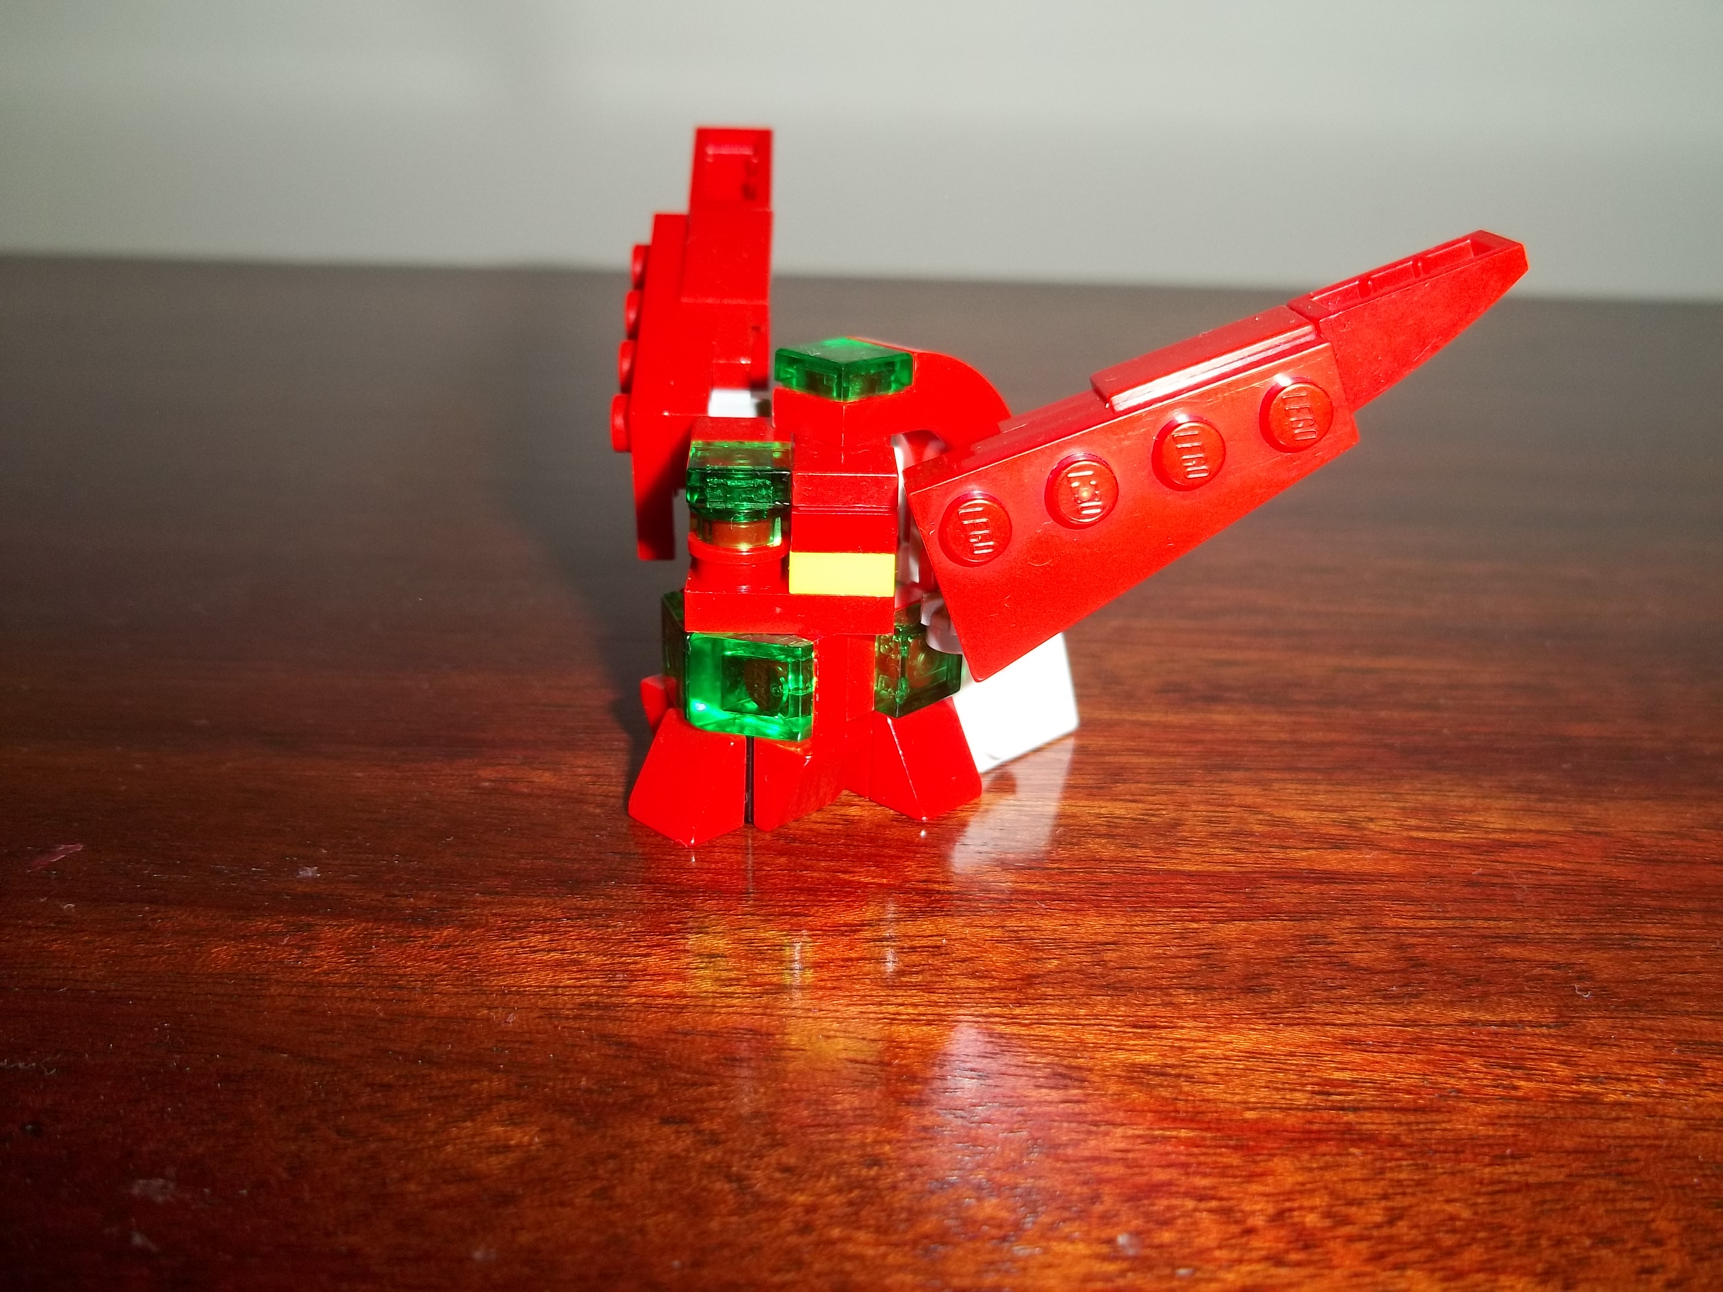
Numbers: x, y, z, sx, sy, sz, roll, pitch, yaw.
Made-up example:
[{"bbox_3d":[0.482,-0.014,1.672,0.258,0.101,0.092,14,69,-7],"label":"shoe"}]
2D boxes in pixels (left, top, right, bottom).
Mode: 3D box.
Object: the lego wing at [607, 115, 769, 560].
[{"bbox_3d":[-0.015,-0.030,0.169,0.013,0.016,0.048,1,43,-2],"label":"lego wing"}]

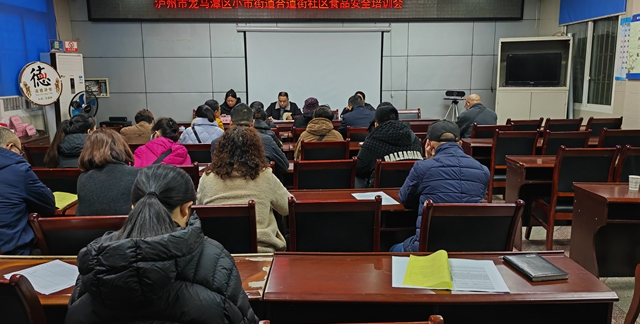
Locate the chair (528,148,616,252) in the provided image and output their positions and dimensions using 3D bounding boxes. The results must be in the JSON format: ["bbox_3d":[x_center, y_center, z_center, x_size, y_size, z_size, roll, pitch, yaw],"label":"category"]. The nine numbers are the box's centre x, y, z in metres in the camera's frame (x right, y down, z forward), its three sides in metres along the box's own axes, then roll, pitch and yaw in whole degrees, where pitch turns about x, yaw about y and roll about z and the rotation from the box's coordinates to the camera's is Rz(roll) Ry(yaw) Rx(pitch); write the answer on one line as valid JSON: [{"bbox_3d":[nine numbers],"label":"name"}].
[{"bbox_3d":[2.114,0.287,4.248,0.490,0.940,0.580,-1,11,-1],"label":"chair"}]

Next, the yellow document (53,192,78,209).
[{"bbox_3d":[-1.558,0.230,2.949,0.220,0.035,0.300,-1,10,-2],"label":"yellow document"}]

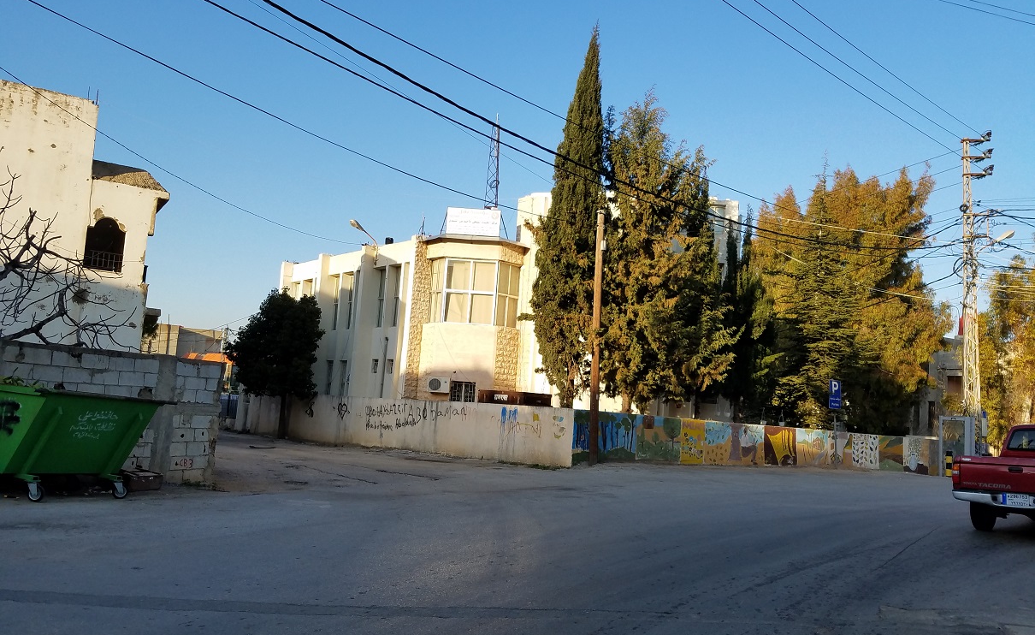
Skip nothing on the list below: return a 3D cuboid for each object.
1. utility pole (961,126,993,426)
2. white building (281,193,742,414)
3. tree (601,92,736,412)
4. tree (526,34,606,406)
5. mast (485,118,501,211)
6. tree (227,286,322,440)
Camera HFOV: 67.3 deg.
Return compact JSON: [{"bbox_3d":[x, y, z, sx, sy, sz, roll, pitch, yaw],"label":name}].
[{"bbox_3d":[18.295,-0.672,31.037,1.200,13.900,0.800,3,-7,0],"label":"utility pole"},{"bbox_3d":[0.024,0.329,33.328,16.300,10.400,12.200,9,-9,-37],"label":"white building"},{"bbox_3d":[5.293,-1.511,27.212,4.400,13.100,4.200,3,-7,0],"label":"tree"},{"bbox_3d":[1.672,-2.666,25.747,2.400,14.600,2.400,3,-7,0],"label":"tree"},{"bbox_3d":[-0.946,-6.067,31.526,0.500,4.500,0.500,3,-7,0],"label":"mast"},{"bbox_3d":[-9.545,1.724,30.024,3.800,5.700,3.700,3,-7,0],"label":"tree"}]

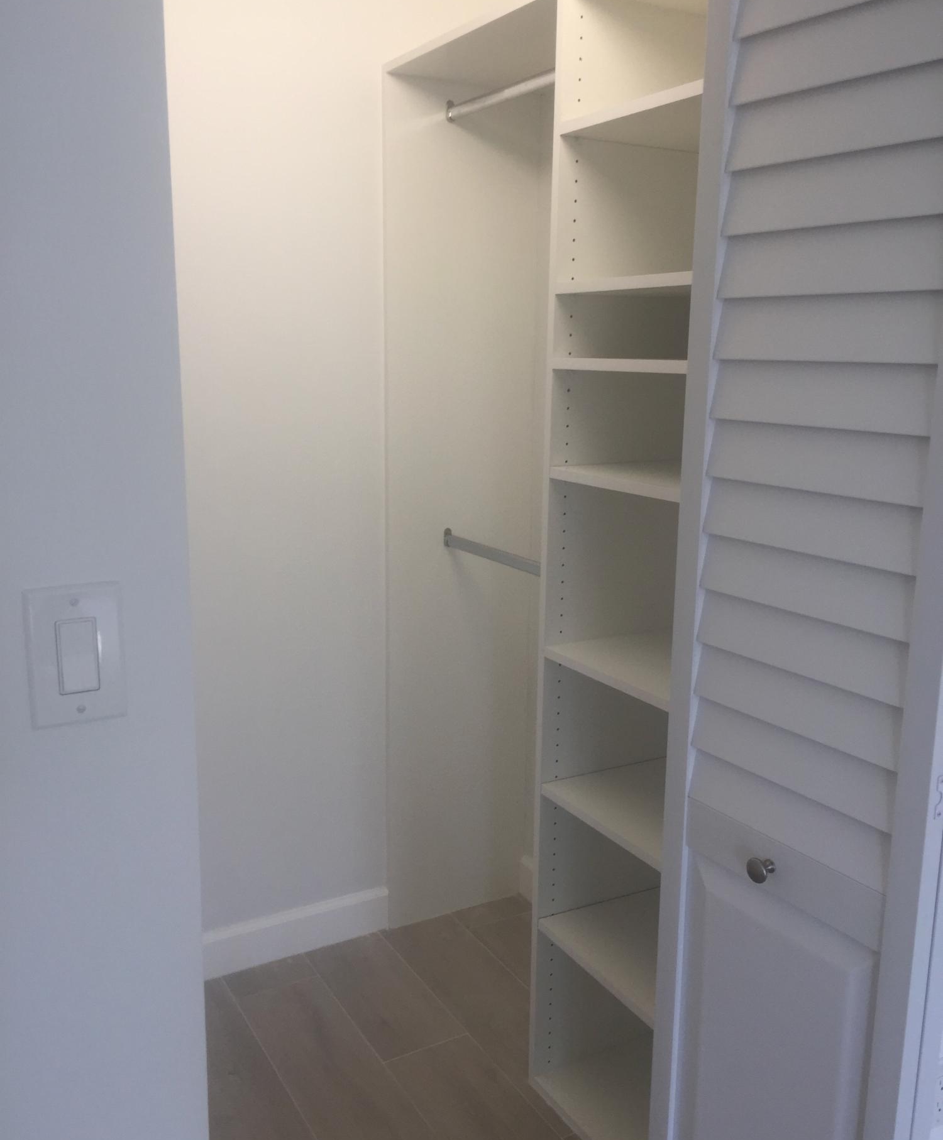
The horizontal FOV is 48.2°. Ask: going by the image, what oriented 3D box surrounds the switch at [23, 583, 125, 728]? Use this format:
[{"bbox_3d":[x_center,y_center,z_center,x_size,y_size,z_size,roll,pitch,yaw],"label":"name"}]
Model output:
[{"bbox_3d":[-0.341,0.075,0.912,0.080,0.123,0.012,-6,14,-29],"label":"switch"}]

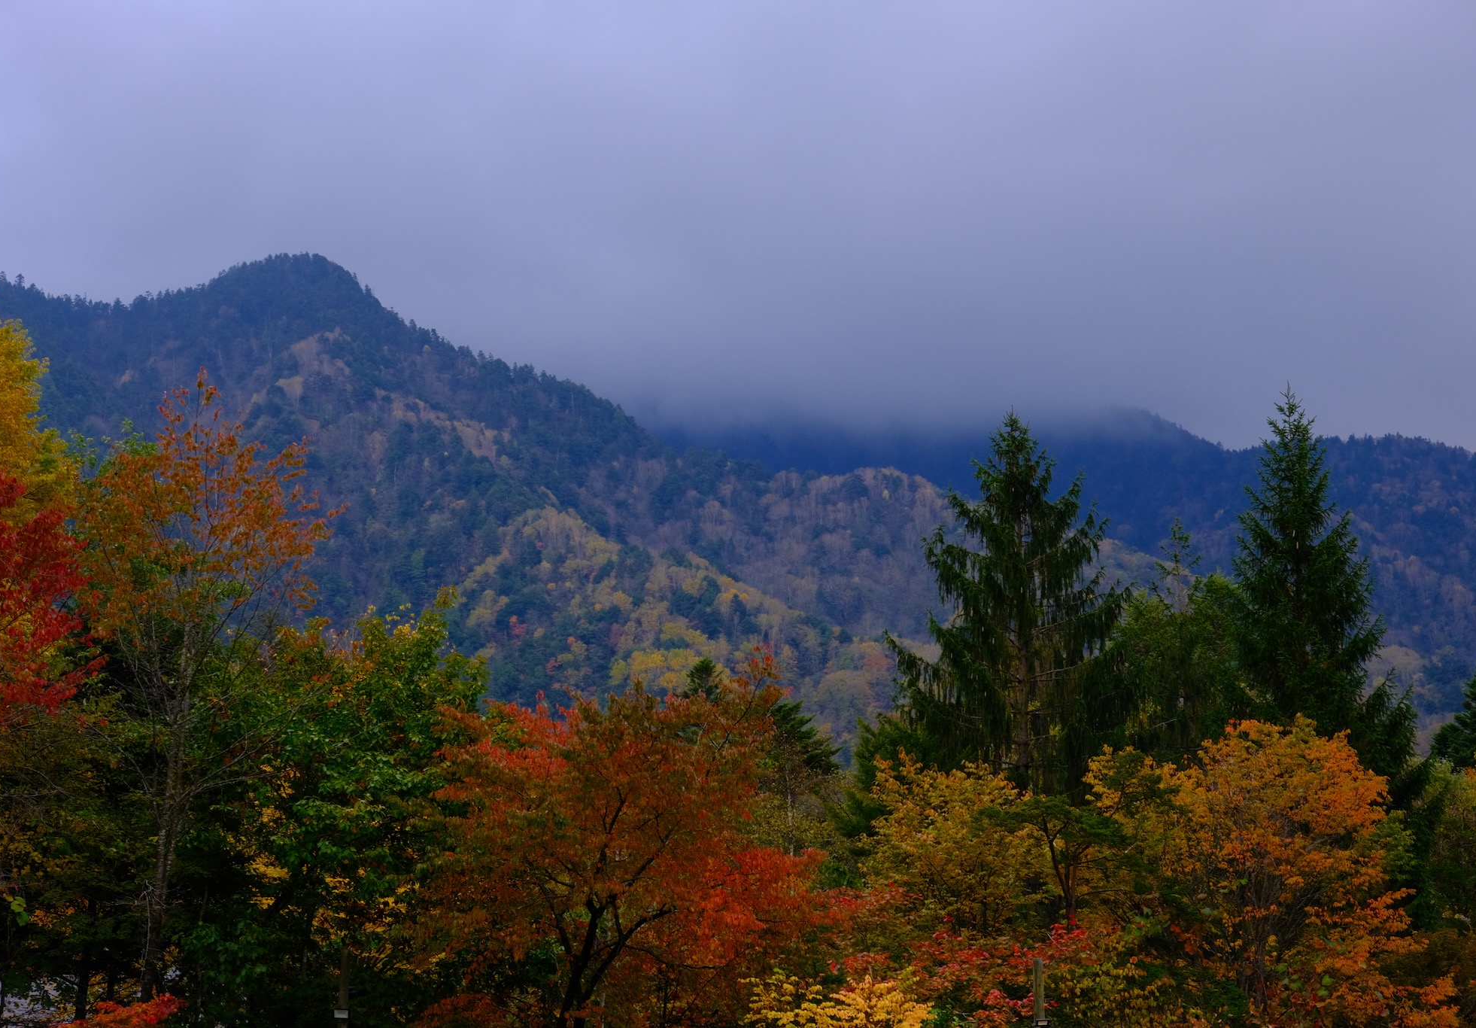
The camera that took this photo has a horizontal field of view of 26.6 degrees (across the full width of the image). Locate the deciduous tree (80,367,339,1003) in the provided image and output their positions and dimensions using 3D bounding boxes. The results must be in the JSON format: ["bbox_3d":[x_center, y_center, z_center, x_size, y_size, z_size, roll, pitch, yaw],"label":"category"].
[{"bbox_3d":[-7.690,2.555,45.000,3.700,9.200,3.600,0,-6,0],"label":"deciduous tree"}]

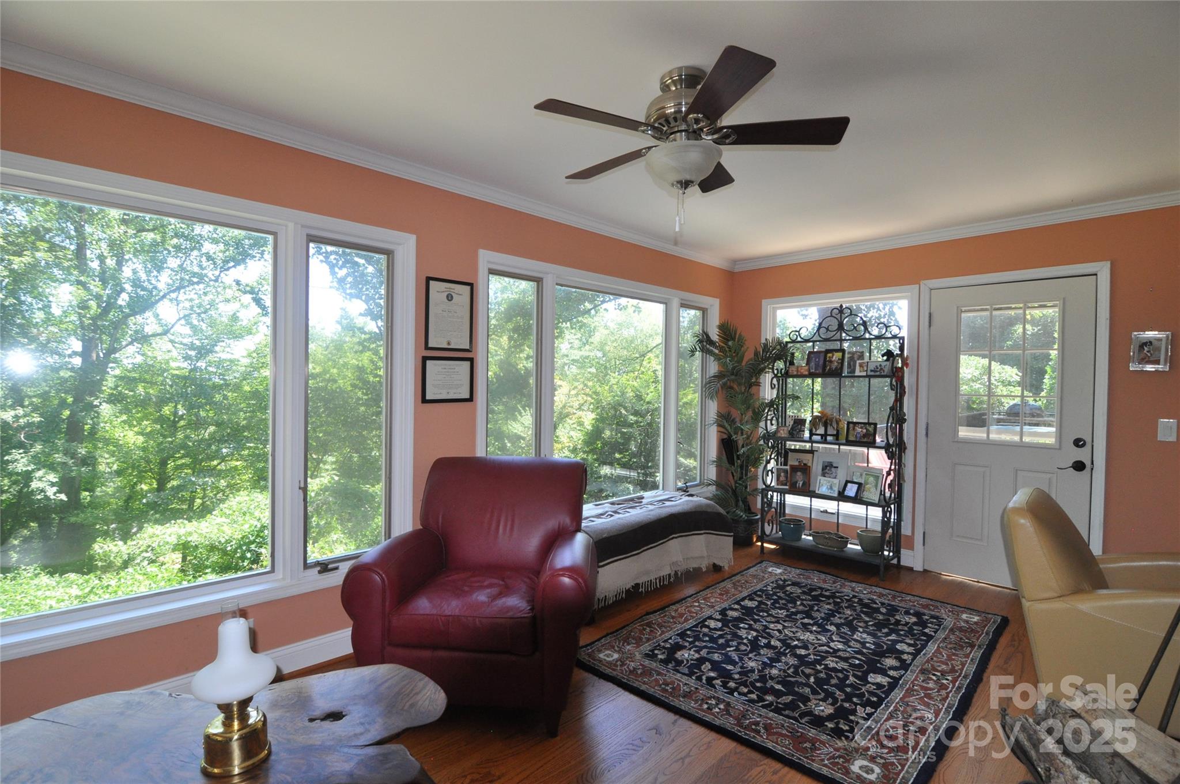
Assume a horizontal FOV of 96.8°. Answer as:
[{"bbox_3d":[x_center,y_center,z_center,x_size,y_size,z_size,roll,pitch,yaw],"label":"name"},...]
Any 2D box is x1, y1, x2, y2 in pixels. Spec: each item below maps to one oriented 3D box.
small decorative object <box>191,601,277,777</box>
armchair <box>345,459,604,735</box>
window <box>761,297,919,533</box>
[{"bbox_3d":[-0.836,0.683,1.228,0.165,0.386,0.165,0,1,-43],"label":"small decorative object"},{"bbox_3d":[-0.447,0.819,2.385,0.900,0.965,0.890,1,1,2],"label":"armchair"},{"bbox_3d":[1.951,0.126,4.246,0.090,1.865,1.250,0,1,-43],"label":"window"}]

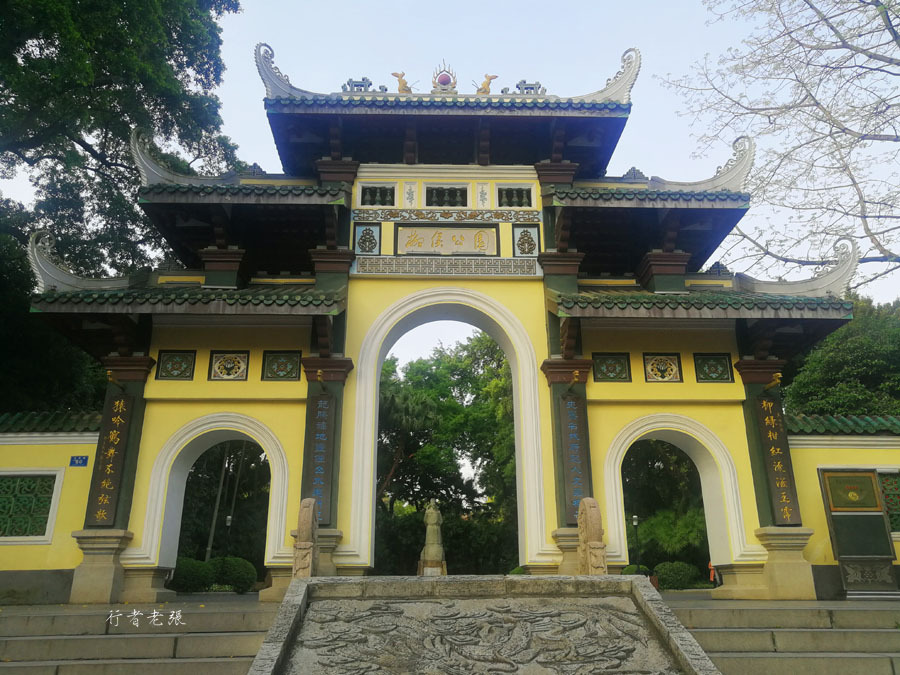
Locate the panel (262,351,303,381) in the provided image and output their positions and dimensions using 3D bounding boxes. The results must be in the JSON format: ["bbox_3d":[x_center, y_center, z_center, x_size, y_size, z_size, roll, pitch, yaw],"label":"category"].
[{"bbox_3d":[-2.747,0.469,11.460,0.630,0.510,0.070,0,-20,-1],"label":"panel"}]

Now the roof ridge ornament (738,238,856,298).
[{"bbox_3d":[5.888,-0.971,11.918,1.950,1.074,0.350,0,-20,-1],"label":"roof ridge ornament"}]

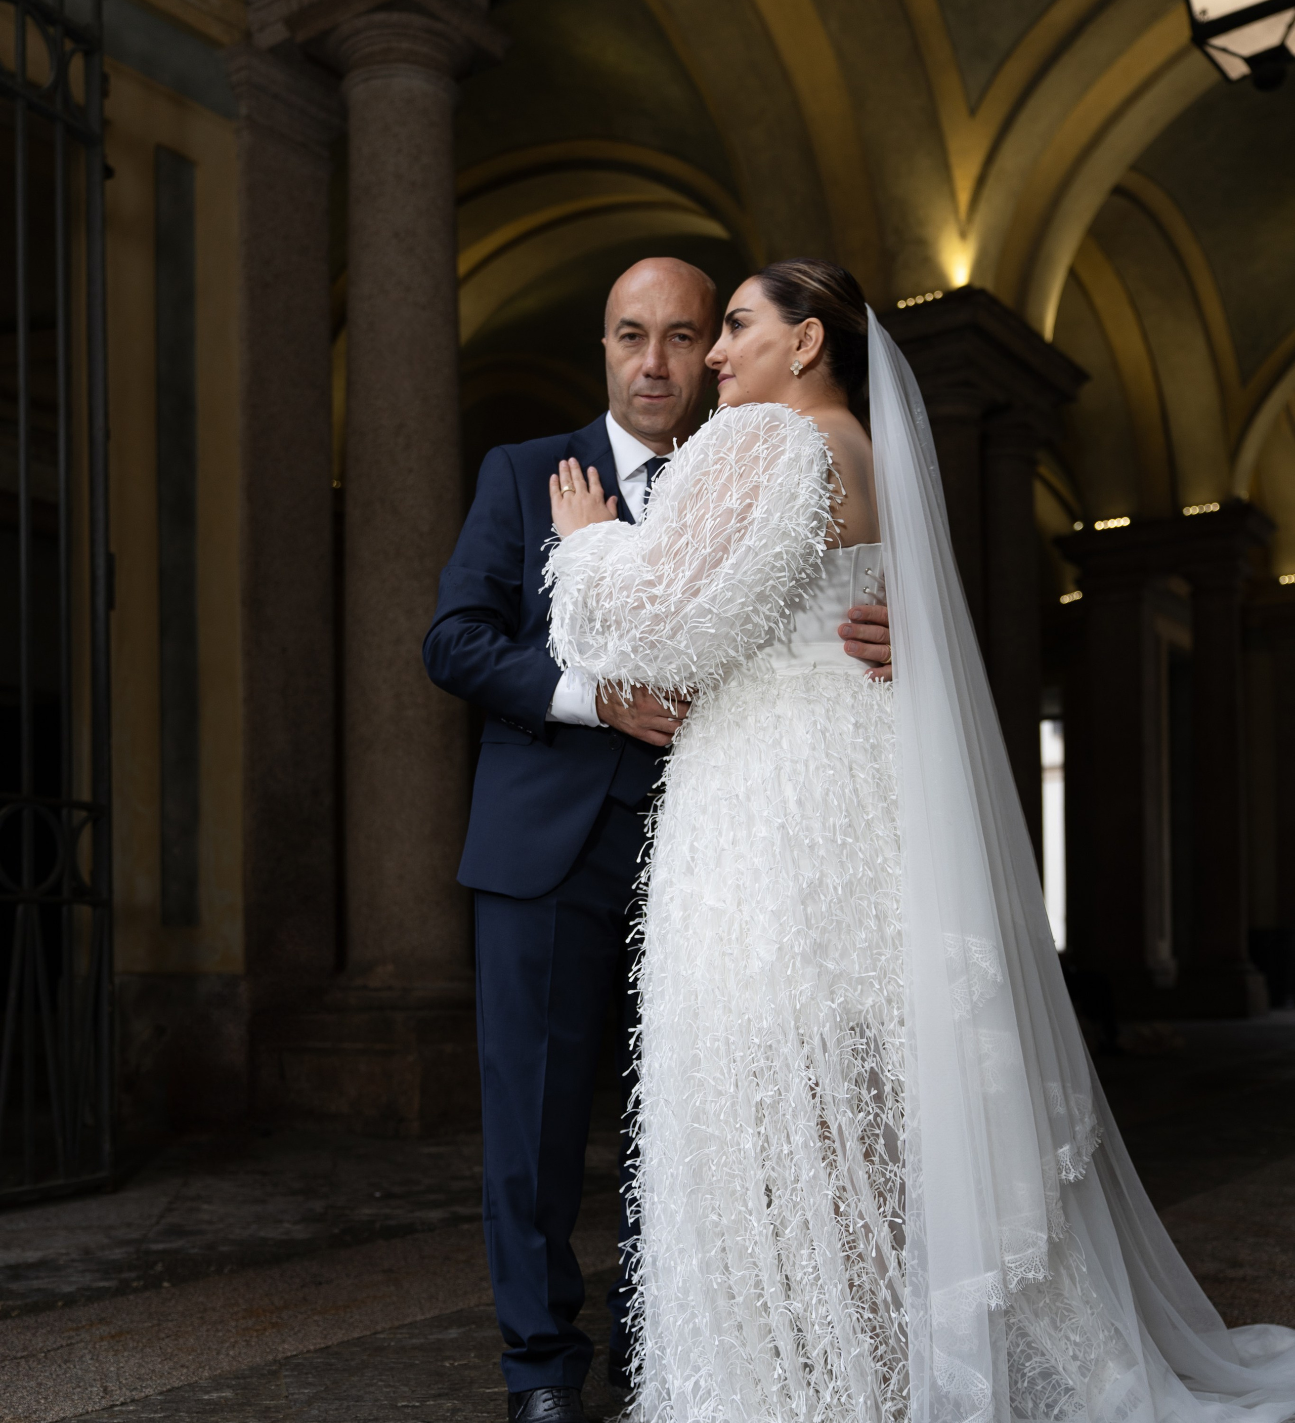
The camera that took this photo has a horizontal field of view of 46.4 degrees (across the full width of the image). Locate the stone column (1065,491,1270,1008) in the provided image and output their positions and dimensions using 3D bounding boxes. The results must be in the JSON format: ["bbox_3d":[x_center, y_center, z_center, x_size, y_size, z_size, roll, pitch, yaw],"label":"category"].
[{"bbox_3d":[5.653,0.553,16.465,2.000,5.361,1.150,-1,-2,37],"label":"stone column"}]

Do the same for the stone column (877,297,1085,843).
[{"bbox_3d":[2.408,-0.205,12.020,1.400,5.656,2.000,-1,-2,37],"label":"stone column"}]

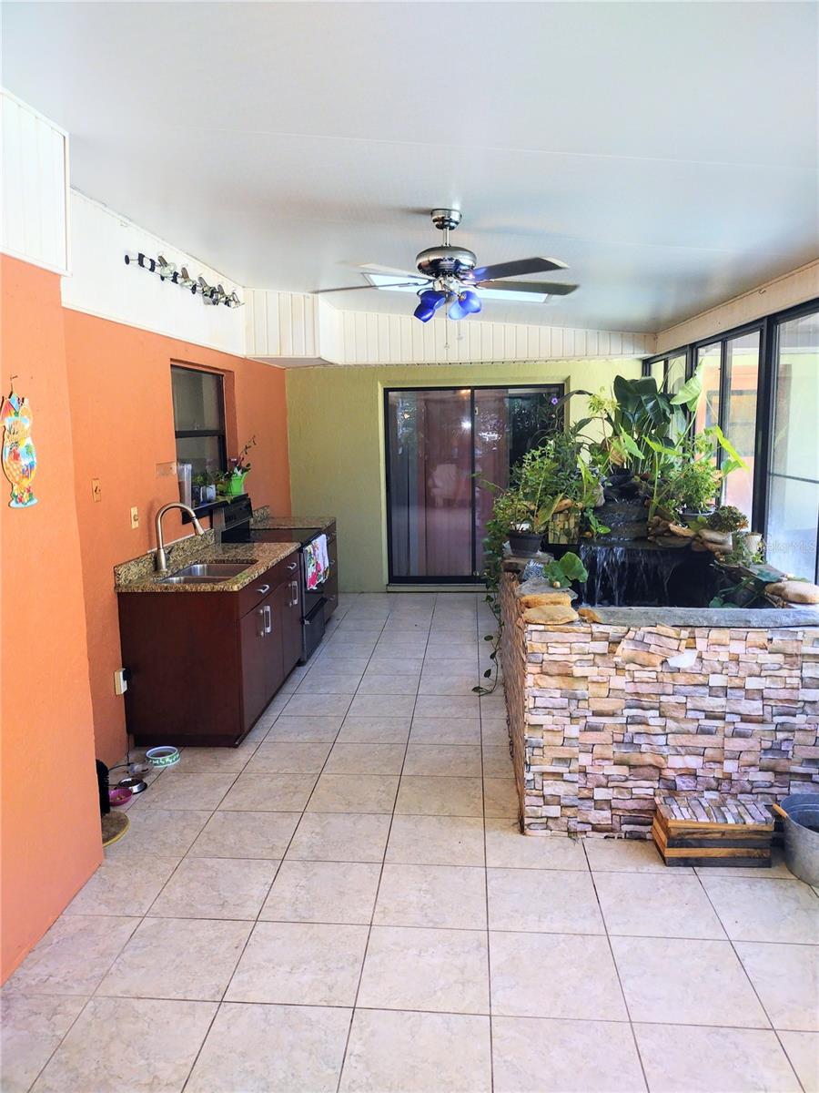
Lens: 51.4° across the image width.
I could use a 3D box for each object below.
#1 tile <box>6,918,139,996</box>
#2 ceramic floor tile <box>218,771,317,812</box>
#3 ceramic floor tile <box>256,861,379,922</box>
[{"bbox_3d":[-1.116,1.360,2.841,0.309,0.010,0.423,0,8,4],"label":"tile"},{"bbox_3d":[-0.667,1.181,4.089,0.405,0.010,0.417,0,8,4],"label":"ceramic floor tile"},{"bbox_3d":[-0.321,1.307,3.220,0.405,0.010,0.417,0,8,4],"label":"ceramic floor tile"}]

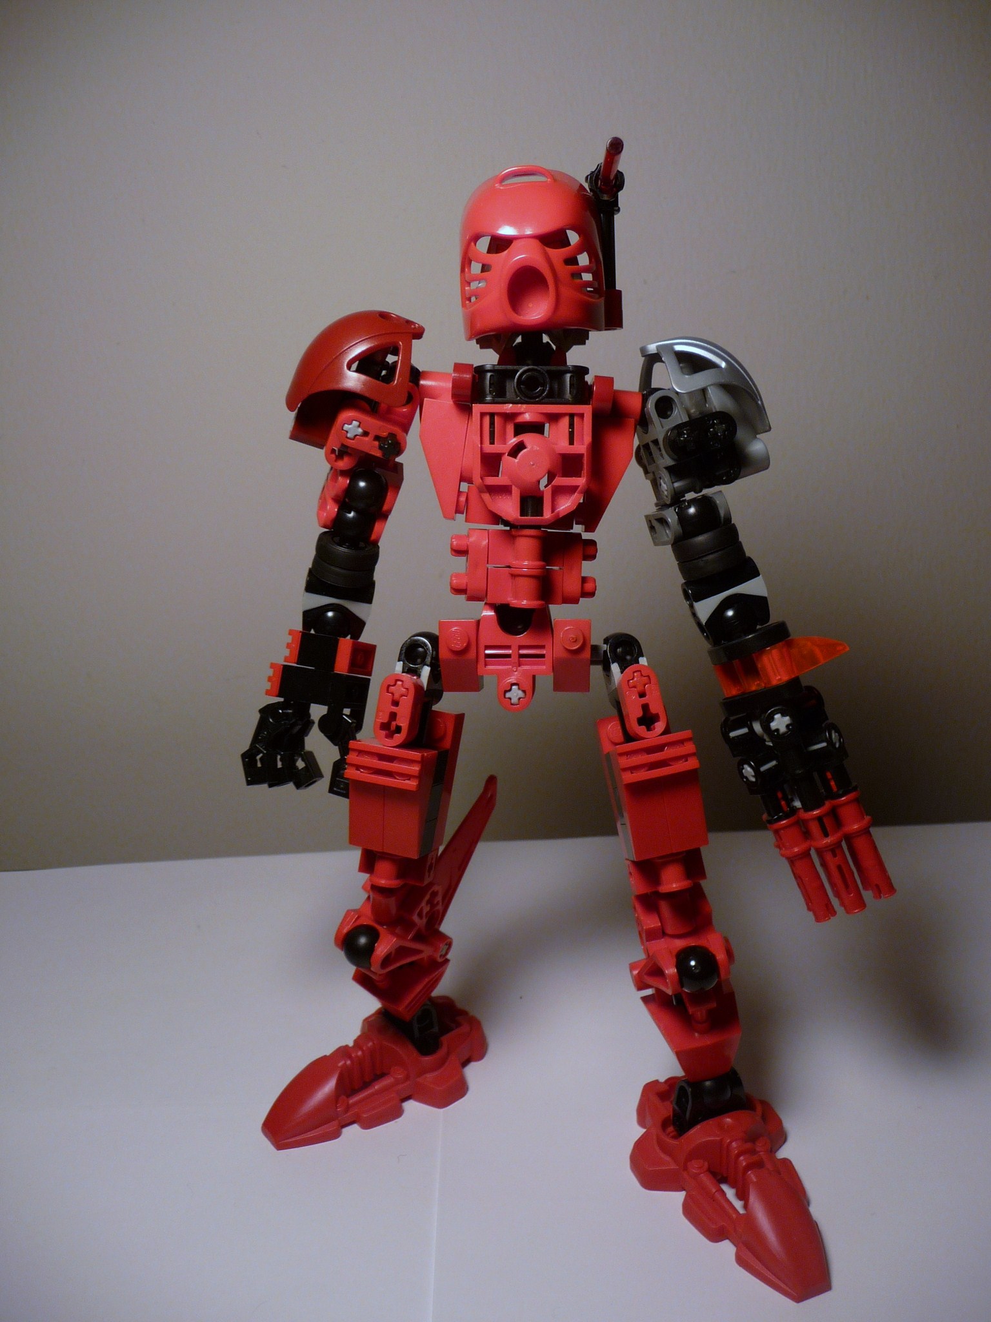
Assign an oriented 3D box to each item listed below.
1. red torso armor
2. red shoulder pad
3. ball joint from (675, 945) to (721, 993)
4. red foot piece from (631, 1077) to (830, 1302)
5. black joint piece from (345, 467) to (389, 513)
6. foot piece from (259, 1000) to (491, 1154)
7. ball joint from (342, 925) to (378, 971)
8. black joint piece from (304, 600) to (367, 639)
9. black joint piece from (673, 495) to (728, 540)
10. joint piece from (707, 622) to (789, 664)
[{"bbox_3d":[0.007,-0.027,0.234,0.045,0.071,0.033,1,14,-2],"label":"red torso armor"},{"bbox_3d":[-0.031,-0.066,0.233,0.027,0.022,0.022,-3,16,-16],"label":"red shoulder pad"},{"bbox_3d":[0.045,0.068,0.236,0.010,0.010,0.010,-4,16,-5],"label":"ball joint"},{"bbox_3d":[0.051,0.106,0.226,0.034,0.017,0.057,-8,17,-18],"label":"red foot piece"},{"bbox_3d":[-0.029,-0.038,0.239,0.010,0.010,0.010,13,18,2],"label":"black joint piece"},{"bbox_3d":[-0.031,0.098,0.265,0.057,0.017,0.034,-15,20,-36],"label":"foot piece"},{"bbox_3d":[-0.030,0.065,0.243,0.010,0.010,0.010,-2,16,1],"label":"ball joint"},{"bbox_3d":[-0.036,-0.009,0.235,0.014,0.009,0.011,12,17,3],"label":"black joint piece"},{"bbox_3d":[0.042,-0.030,0.222,0.011,0.009,0.011,-16,6,-4],"label":"black joint piece"},{"bbox_3d":[0.051,-0.004,0.213,0.016,0.004,0.016,-16,0,-8],"label":"joint piece"}]

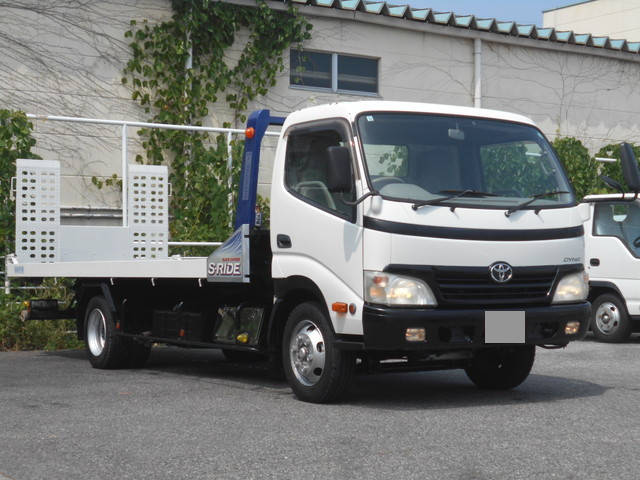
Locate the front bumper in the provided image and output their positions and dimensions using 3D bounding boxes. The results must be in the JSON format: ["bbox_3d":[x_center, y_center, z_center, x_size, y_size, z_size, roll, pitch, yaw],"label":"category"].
[{"bbox_3d":[1.183,0.583,8.428,1.950,0.320,0.310,1,-2,-32],"label":"front bumper"}]

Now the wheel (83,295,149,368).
[{"bbox_3d":[-2.030,0.917,12.205,0.440,0.735,0.735,1,-2,-32],"label":"wheel"}]

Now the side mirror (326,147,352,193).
[{"bbox_3d":[0.134,-0.469,8.012,0.190,0.310,0.100,0,-2,-20],"label":"side mirror"}]

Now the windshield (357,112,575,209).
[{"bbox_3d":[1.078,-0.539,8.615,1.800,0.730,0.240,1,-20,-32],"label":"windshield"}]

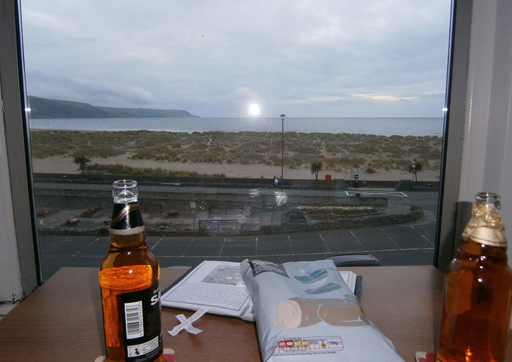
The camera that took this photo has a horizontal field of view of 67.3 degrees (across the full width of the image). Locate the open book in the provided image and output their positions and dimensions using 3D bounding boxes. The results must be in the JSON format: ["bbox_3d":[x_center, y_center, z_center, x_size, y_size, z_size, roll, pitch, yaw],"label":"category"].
[{"bbox_3d":[0.023,0.192,0.693,0.318,0.017,0.204,2,10,14],"label":"open book"}]

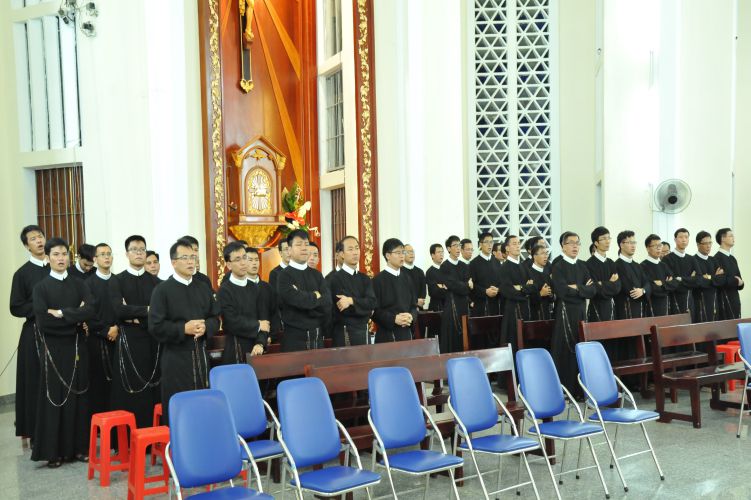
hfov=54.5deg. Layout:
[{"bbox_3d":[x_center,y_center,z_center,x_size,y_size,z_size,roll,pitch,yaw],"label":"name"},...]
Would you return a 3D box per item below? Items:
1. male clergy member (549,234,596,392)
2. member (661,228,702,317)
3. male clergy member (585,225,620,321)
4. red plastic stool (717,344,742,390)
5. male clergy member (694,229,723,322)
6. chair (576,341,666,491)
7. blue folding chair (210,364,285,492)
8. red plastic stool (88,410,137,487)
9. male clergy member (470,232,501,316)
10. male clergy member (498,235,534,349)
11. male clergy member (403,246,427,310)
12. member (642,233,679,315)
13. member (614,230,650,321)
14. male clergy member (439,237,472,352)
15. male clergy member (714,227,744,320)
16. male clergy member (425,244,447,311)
[{"bbox_3d":[1.953,0.651,7.200,0.490,1.655,0.370,-1,0,-26],"label":"male clergy member"},{"bbox_3d":[3.499,0.602,8.282,0.480,1.680,0.360,-2,2,-27],"label":"member"},{"bbox_3d":[2.304,0.628,7.383,0.480,1.720,0.360,-3,3,-35],"label":"male clergy member"},{"bbox_3d":[3.722,1.212,7.621,0.330,0.450,0.330,-2,2,-22],"label":"red plastic stool"},{"bbox_3d":[3.628,0.621,8.000,0.460,1.635,0.350,-1,0,-26],"label":"male clergy member"},{"bbox_3d":[1.681,1.128,5.098,0.450,0.935,0.500,-3,3,-35],"label":"chair"},{"bbox_3d":[-0.791,1.203,4.482,0.450,0.935,0.500,-2,2,-28],"label":"blue folding chair"},{"bbox_3d":[-1.806,1.341,5.030,0.275,0.455,0.275,-1,0,-33],"label":"red plastic stool"},{"bbox_3d":[1.280,0.641,8.332,0.480,1.670,0.360,-3,3,-32],"label":"male clergy member"},{"bbox_3d":[1.511,0.664,7.850,0.470,1.640,0.360,-1,0,-32],"label":"male clergy member"},{"bbox_3d":[0.450,0.706,9.000,0.460,1.590,0.350,-1,0,-27],"label":"male clergy member"},{"bbox_3d":[3.158,0.648,8.131,0.480,1.630,0.360,-2,3,-30],"label":"member"},{"bbox_3d":[2.664,0.634,7.550,0.460,1.655,0.350,-1,0,-23],"label":"member"},{"bbox_3d":[0.900,0.675,8.082,0.480,1.660,0.360,-3,3,-40],"label":"male clergy member"},{"bbox_3d":[3.978,0.601,8.200,0.450,1.660,0.350,-1,0,-36],"label":"male clergy member"},{"bbox_3d":[0.773,0.698,9.100,0.460,1.590,0.350,-1,0,-28],"label":"male clergy member"}]

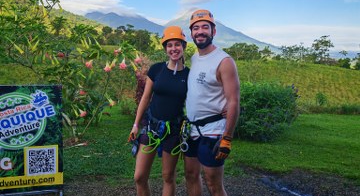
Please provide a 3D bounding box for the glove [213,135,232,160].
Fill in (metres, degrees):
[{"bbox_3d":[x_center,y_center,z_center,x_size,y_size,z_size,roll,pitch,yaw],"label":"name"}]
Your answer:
[{"bbox_3d":[0.329,0.378,2.543,0.100,0.190,0.120,1,6,0],"label":"glove"}]

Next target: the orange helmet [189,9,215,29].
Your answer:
[{"bbox_3d":[0.167,-0.595,2.521,0.210,0.155,0.265,2,4,12],"label":"orange helmet"}]

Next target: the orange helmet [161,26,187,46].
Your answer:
[{"bbox_3d":[-0.043,-0.490,2.633,0.205,0.150,0.260,2,4,12],"label":"orange helmet"}]

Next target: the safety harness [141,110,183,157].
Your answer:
[{"bbox_3d":[-0.146,0.280,2.705,0.340,0.350,0.270,3,6,17],"label":"safety harness"}]

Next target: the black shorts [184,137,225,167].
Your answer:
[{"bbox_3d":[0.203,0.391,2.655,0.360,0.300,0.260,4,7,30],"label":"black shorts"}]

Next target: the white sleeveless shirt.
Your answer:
[{"bbox_3d":[0.208,-0.043,2.610,0.390,0.680,0.260,4,7,28],"label":"white sleeveless shirt"}]

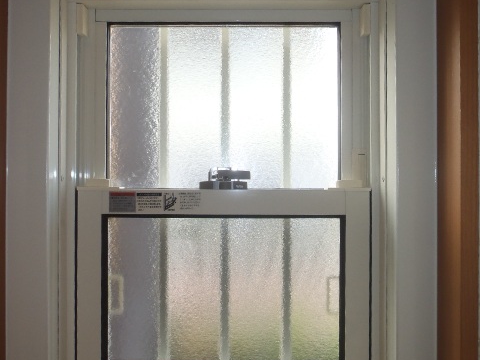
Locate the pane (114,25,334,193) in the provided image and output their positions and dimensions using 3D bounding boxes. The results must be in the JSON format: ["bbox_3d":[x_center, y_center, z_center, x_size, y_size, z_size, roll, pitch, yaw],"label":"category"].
[{"bbox_3d":[-0.031,-0.143,1.013,0.455,0.325,0.020,0,-1,0],"label":"pane"}]

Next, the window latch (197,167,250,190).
[{"bbox_3d":[-0.028,-0.003,0.966,0.096,0.041,0.039,0,-1,0],"label":"window latch"}]

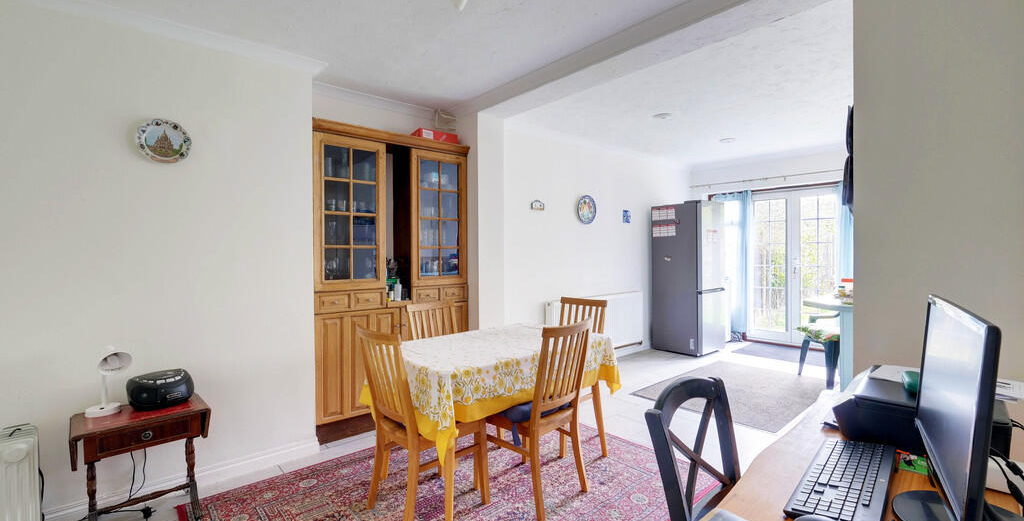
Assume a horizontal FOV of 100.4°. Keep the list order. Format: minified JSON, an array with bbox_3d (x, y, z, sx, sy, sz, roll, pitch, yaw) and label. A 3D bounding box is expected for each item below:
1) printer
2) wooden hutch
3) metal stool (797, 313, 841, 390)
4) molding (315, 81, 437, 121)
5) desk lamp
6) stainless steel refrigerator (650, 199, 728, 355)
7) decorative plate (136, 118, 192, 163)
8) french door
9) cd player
[{"bbox_3d":[1.117,0.413,1.169,0.400,0.135,0.325,-1,1,-42],"label":"printer"},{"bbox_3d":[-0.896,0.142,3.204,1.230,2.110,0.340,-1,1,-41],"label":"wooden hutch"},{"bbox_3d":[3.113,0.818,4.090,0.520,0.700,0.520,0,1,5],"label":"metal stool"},{"bbox_3d":[-0.982,-1.180,3.257,1.120,0.080,0.080,-1,1,-41],"label":"molding"},{"bbox_3d":[-1.836,0.546,1.954,0.150,0.295,0.125,0,1,22],"label":"desk lamp"},{"bbox_3d":[2.266,0.215,5.488,0.605,1.857,0.670,-1,1,-42],"label":"stainless steel refrigerator"},{"bbox_3d":[-1.768,-0.604,2.171,0.215,0.220,0.025,-1,1,-42],"label":"decorative plate"},{"bbox_3d":[3.773,0.088,5.749,0.090,2.070,1.100,-1,1,-42],"label":"french door"},{"bbox_3d":[-1.694,0.621,2.069,0.210,0.140,0.250,1,1,40],"label":"cd player"}]

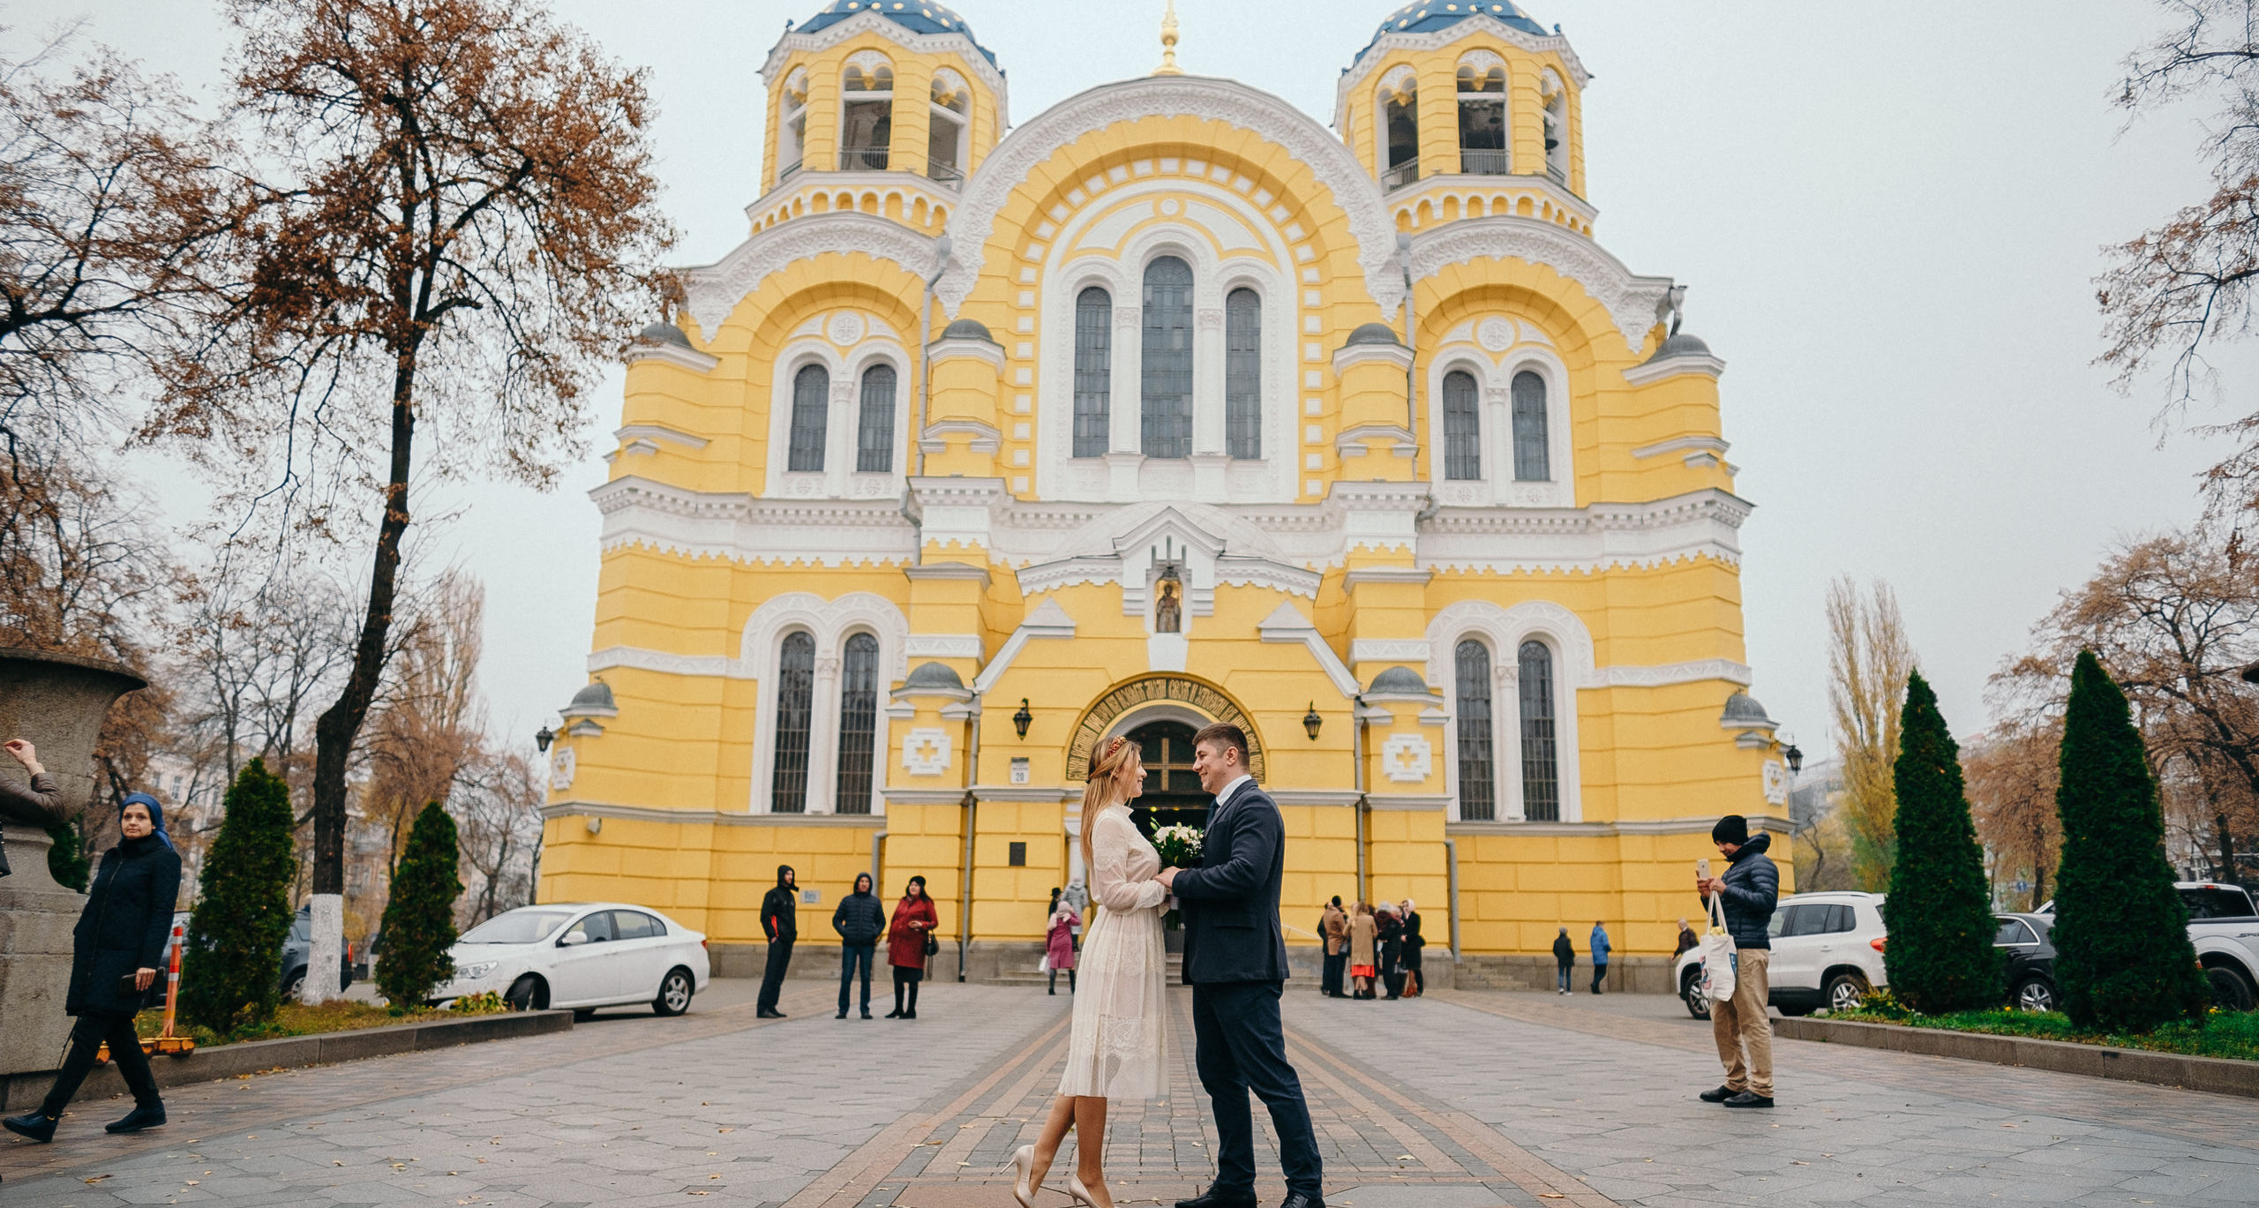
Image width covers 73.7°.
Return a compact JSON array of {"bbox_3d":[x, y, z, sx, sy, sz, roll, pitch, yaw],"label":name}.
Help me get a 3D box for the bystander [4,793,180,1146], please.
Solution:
[{"bbox_3d":[-4.978,1.730,7.302,0.500,1.620,0.780,-3,-13,15],"label":"bystander"}]

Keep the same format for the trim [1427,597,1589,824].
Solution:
[{"bbox_3d":[8.672,2.446,34.697,3.708,5.218,0.400,1,-13,1],"label":"trim"}]

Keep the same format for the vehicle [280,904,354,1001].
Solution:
[{"bbox_3d":[-14.034,5.340,22.790,1.770,1.500,4.350,-5,-13,24],"label":"vehicle"}]

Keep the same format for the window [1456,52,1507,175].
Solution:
[{"bbox_3d":[9.637,-13.456,41.492,1.380,3.720,0.500,1,-12,1],"label":"window"}]

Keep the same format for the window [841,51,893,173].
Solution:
[{"bbox_3d":[-6.818,-12.767,39.274,1.400,3.400,0.500,1,-12,2],"label":"window"}]

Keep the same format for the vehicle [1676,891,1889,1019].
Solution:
[{"bbox_3d":[9.423,4.878,20.658,1.810,1.690,4.430,5,-13,-20],"label":"vehicle"}]

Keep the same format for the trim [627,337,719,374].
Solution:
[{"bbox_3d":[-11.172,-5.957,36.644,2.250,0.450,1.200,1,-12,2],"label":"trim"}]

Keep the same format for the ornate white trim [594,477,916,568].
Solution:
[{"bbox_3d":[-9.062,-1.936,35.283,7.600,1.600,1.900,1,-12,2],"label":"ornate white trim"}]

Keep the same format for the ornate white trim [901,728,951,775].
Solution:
[{"bbox_3d":[-4.180,3.055,31.090,1.000,1.000,0.160,1,-12,1],"label":"ornate white trim"}]

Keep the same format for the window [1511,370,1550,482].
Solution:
[{"bbox_3d":[9.917,-4.411,37.157,0.890,2.850,0.320,1,-12,1],"label":"window"}]

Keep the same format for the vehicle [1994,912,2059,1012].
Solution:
[{"bbox_3d":[12.217,5.291,21.938,1.830,1.520,4.600,9,-15,-33],"label":"vehicle"}]

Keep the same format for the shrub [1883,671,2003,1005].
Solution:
[{"bbox_3d":[9.045,2.682,17.056,1.250,3.800,1.250,1,-12,2],"label":"shrub"}]

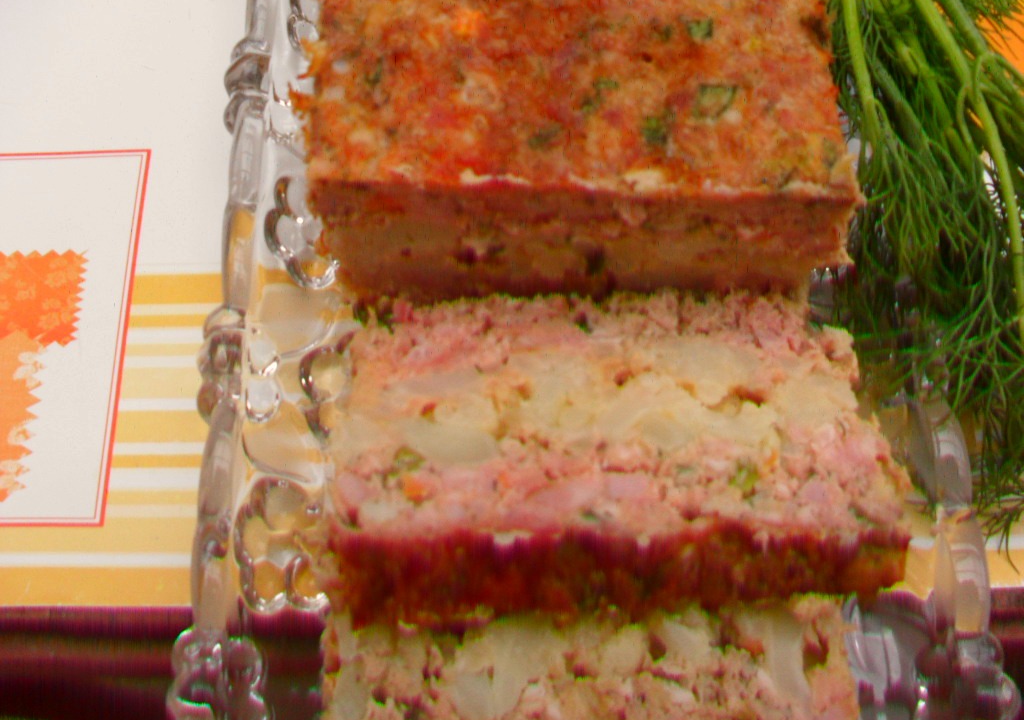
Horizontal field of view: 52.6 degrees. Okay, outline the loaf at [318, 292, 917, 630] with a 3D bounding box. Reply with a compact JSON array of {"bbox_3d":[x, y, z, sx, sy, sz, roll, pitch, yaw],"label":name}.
[{"bbox_3d":[0.021,0.019,0.218,0.109,0.026,0.056,0,47,-2],"label":"loaf"}]

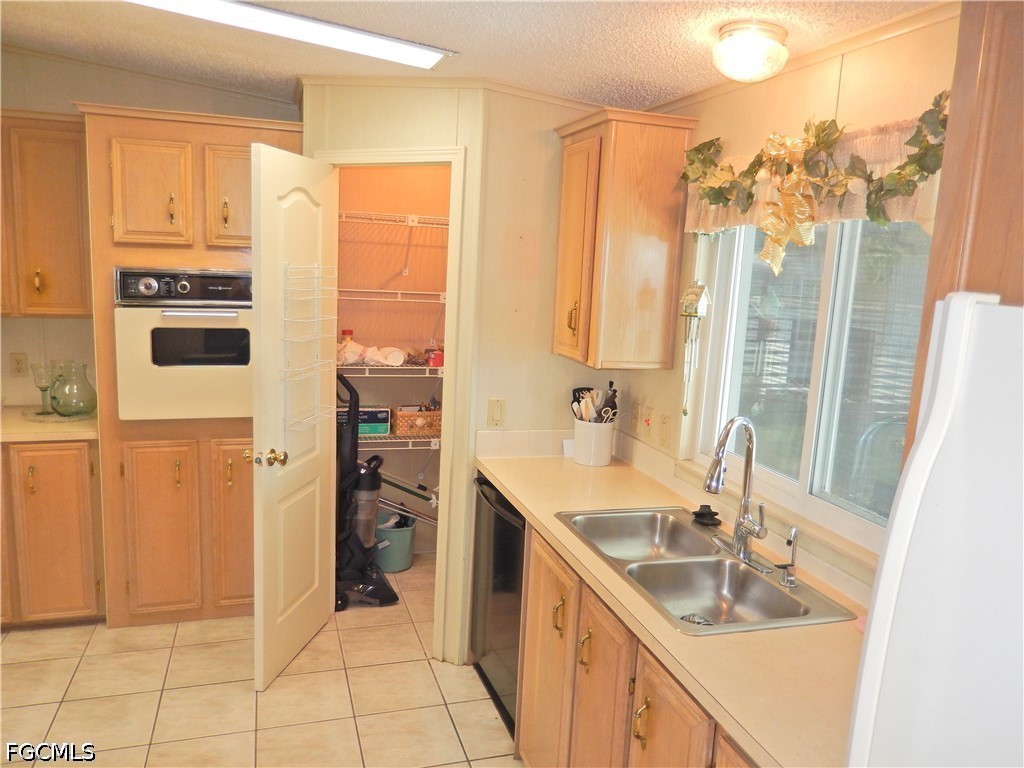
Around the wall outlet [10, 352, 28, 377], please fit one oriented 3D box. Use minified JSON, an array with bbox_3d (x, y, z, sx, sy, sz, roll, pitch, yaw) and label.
[{"bbox_3d":[-2.400,-0.088,3.606,0.073,0.116,0.008,0,9,-17],"label":"wall outlet"}]

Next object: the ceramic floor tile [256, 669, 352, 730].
[{"bbox_3d":[-0.793,1.204,2.829,0.337,0.010,0.337,0,9,-18],"label":"ceramic floor tile"}]

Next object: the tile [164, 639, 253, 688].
[{"bbox_3d":[-1.240,1.167,3.083,0.343,0.010,0.343,0,9,-18],"label":"tile"}]

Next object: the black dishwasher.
[{"bbox_3d":[0.197,0.816,2.835,0.620,0.850,0.600,0,9,-18],"label":"black dishwasher"}]

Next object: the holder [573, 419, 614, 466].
[{"bbox_3d":[0.328,0.227,2.959,0.150,0.175,0.150,3,9,0],"label":"holder"}]

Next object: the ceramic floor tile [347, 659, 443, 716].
[{"bbox_3d":[-0.468,1.203,2.936,0.337,0.010,0.337,0,9,-18],"label":"ceramic floor tile"}]

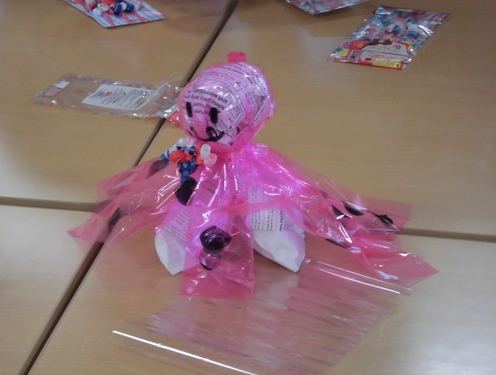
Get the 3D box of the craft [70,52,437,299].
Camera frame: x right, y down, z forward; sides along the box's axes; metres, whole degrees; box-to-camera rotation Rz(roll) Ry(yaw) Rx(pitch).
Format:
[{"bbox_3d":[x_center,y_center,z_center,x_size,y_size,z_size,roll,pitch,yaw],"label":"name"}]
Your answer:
[{"bbox_3d":[0.006,-0.031,1.576,0.385,0.208,0.243,7,27,15],"label":"craft"}]

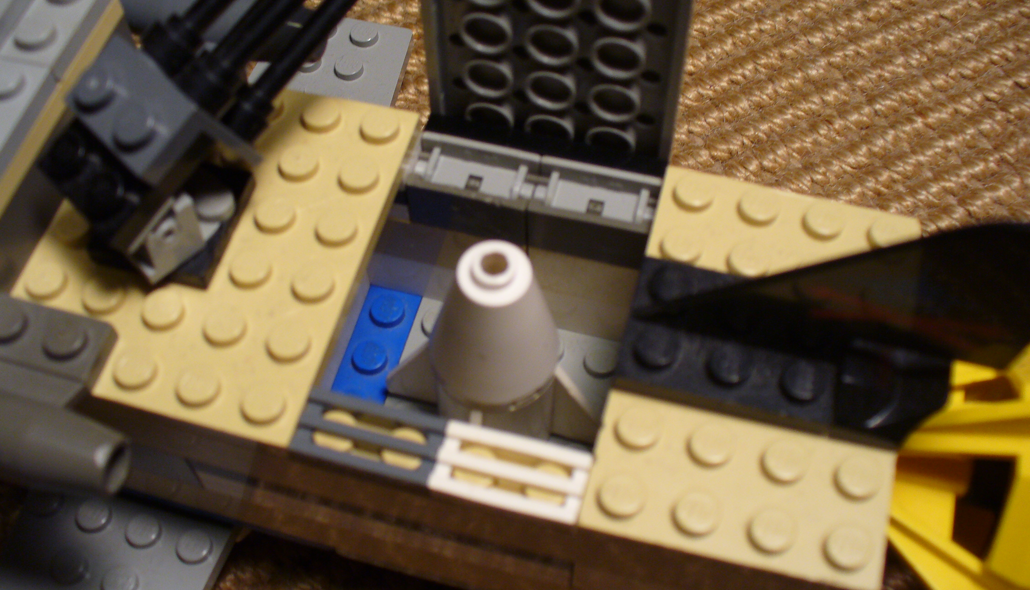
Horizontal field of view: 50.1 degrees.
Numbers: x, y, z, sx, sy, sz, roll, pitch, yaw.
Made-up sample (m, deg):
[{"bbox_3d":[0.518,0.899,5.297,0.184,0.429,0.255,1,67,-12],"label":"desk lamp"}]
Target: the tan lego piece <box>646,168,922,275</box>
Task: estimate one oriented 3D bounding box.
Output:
[{"bbox_3d":[0.032,-0.006,0.132,0.032,0.005,0.016,13,60,8],"label":"tan lego piece"}]

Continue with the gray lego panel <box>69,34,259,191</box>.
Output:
[{"bbox_3d":[-0.041,-0.020,0.128,0.016,0.017,0.011,39,89,18],"label":"gray lego panel"}]

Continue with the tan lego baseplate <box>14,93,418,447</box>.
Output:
[{"bbox_3d":[-0.041,-0.009,0.136,0.047,0.005,0.048,13,60,8],"label":"tan lego baseplate"}]

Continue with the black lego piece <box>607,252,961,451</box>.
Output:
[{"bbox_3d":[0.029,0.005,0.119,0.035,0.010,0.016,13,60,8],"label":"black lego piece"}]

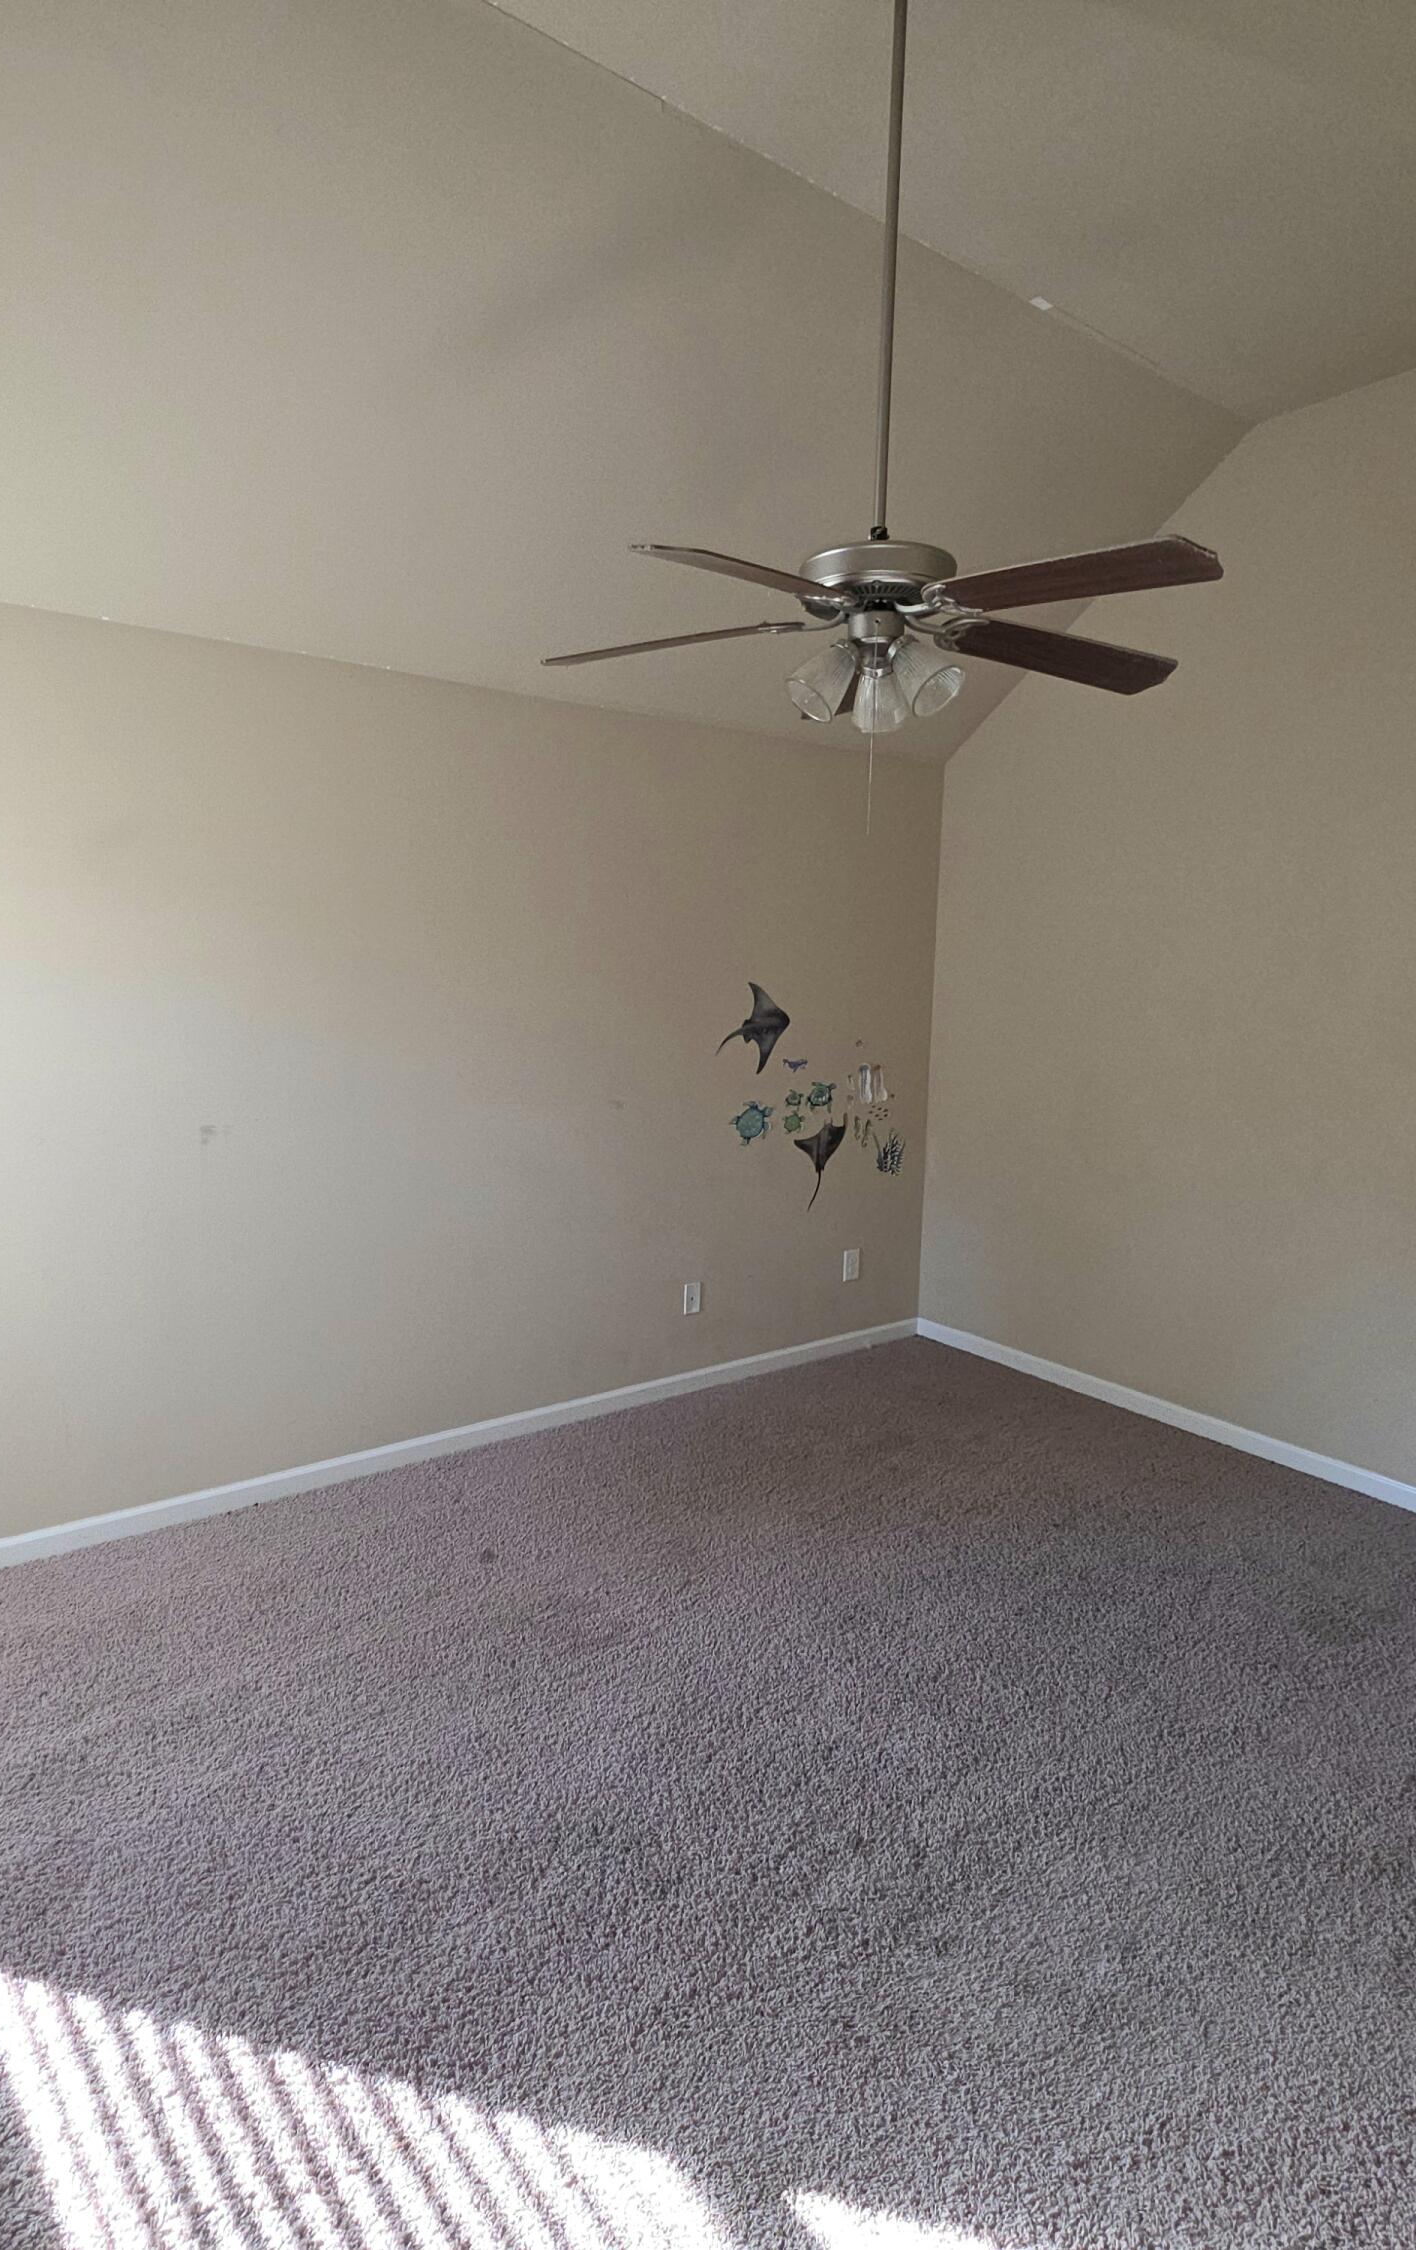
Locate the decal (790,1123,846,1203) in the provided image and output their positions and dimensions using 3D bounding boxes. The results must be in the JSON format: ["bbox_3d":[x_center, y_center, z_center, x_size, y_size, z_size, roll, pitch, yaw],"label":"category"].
[{"bbox_3d":[0.449,0.156,4.496,0.278,0.373,0.005,-5,10,-37],"label":"decal"}]

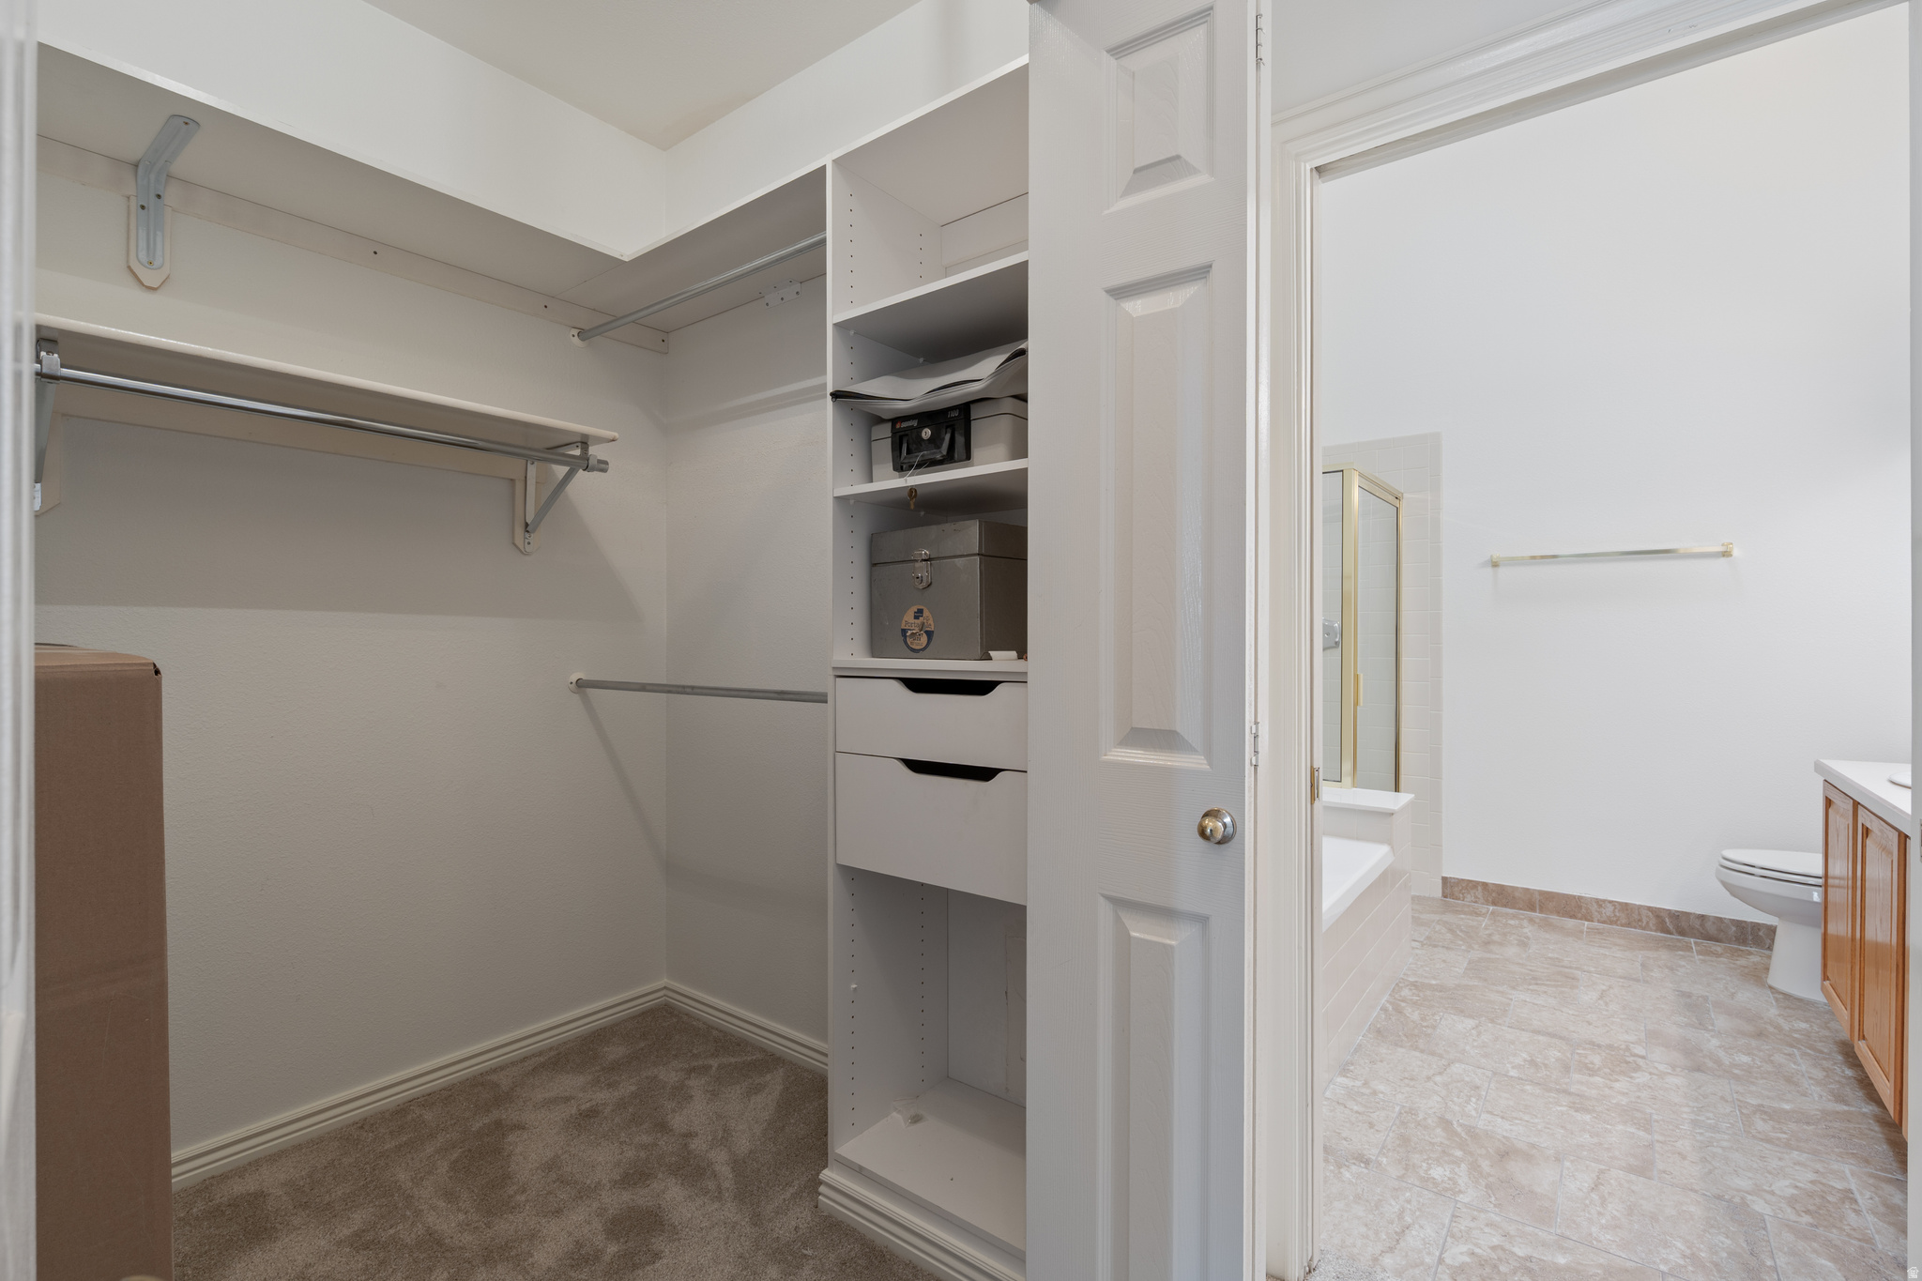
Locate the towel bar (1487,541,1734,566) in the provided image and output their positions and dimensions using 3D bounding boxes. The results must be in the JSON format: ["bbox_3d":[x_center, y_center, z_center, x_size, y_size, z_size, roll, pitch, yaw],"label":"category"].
[{"bbox_3d":[2.608,-0.339,3.249,0.760,0.052,0.075,0,0,36],"label":"towel bar"}]

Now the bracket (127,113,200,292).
[{"bbox_3d":[-1.571,-0.850,1.579,0.280,0.245,0.058,0,0,37],"label":"bracket"}]

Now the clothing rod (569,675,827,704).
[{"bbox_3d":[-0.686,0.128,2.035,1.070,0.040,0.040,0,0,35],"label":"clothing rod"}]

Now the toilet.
[{"bbox_3d":[2.894,0.787,2.545,0.720,0.740,0.450,0,0,36],"label":"toilet"}]

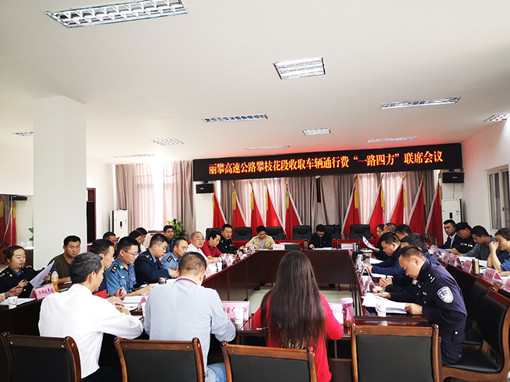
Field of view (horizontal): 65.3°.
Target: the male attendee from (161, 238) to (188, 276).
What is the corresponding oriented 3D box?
[{"bbox_3d":[-0.918,1.210,5.126,0.750,1.230,0.520,-3,-3,29],"label":"male attendee"}]

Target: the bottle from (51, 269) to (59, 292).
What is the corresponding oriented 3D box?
[{"bbox_3d":[-1.873,0.846,3.723,0.066,0.230,0.066,-2,-3,12],"label":"bottle"}]

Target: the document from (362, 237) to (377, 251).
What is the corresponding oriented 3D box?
[{"bbox_3d":[1.654,0.756,5.606,0.040,0.290,0.210,-46,5,12],"label":"document"}]

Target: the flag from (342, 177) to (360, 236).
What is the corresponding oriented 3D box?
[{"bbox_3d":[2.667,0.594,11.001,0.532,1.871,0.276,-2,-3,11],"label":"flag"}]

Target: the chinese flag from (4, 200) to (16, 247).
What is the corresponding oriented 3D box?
[{"bbox_3d":[-8.360,1.197,13.594,0.520,1.900,0.260,-2,-3,12],"label":"chinese flag"}]

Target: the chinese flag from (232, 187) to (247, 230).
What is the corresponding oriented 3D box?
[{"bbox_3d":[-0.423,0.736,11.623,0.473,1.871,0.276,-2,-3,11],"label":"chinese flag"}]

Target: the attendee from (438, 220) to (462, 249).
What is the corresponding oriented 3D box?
[{"bbox_3d":[3.552,1.163,7.118,0.650,1.290,0.532,-1,-3,-11],"label":"attendee"}]

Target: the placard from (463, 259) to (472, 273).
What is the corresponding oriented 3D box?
[{"bbox_3d":[2.551,0.904,4.749,0.089,0.108,0.217,-2,-3,11],"label":"placard"}]

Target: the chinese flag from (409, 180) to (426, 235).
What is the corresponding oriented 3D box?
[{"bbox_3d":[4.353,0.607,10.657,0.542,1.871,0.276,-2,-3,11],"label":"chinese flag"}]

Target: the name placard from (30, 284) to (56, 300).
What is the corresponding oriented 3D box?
[{"bbox_3d":[-1.921,0.907,3.601,0.085,0.100,0.200,-2,-3,12],"label":"name placard"}]

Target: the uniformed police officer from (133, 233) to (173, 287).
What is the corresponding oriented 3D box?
[{"bbox_3d":[-1.094,1.150,4.572,0.670,1.290,0.512,-2,-3,11],"label":"uniformed police officer"}]

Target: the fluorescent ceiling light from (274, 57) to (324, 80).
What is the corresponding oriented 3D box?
[{"bbox_3d":[0.584,-1.581,5.074,0.620,0.070,0.620,-2,-3,12],"label":"fluorescent ceiling light"}]

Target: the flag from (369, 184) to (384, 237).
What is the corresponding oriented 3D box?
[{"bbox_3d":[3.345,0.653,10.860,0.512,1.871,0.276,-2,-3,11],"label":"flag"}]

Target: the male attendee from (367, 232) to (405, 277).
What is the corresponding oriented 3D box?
[{"bbox_3d":[1.760,1.121,4.701,0.780,1.230,0.520,-2,-3,6],"label":"male attendee"}]

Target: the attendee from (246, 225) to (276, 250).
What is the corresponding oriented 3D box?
[{"bbox_3d":[0.142,1.326,8.142,0.580,1.230,0.700,-2,-3,12],"label":"attendee"}]

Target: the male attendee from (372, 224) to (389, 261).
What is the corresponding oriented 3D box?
[{"bbox_3d":[2.019,1.115,6.021,0.720,1.200,0.480,-2,-3,6],"label":"male attendee"}]

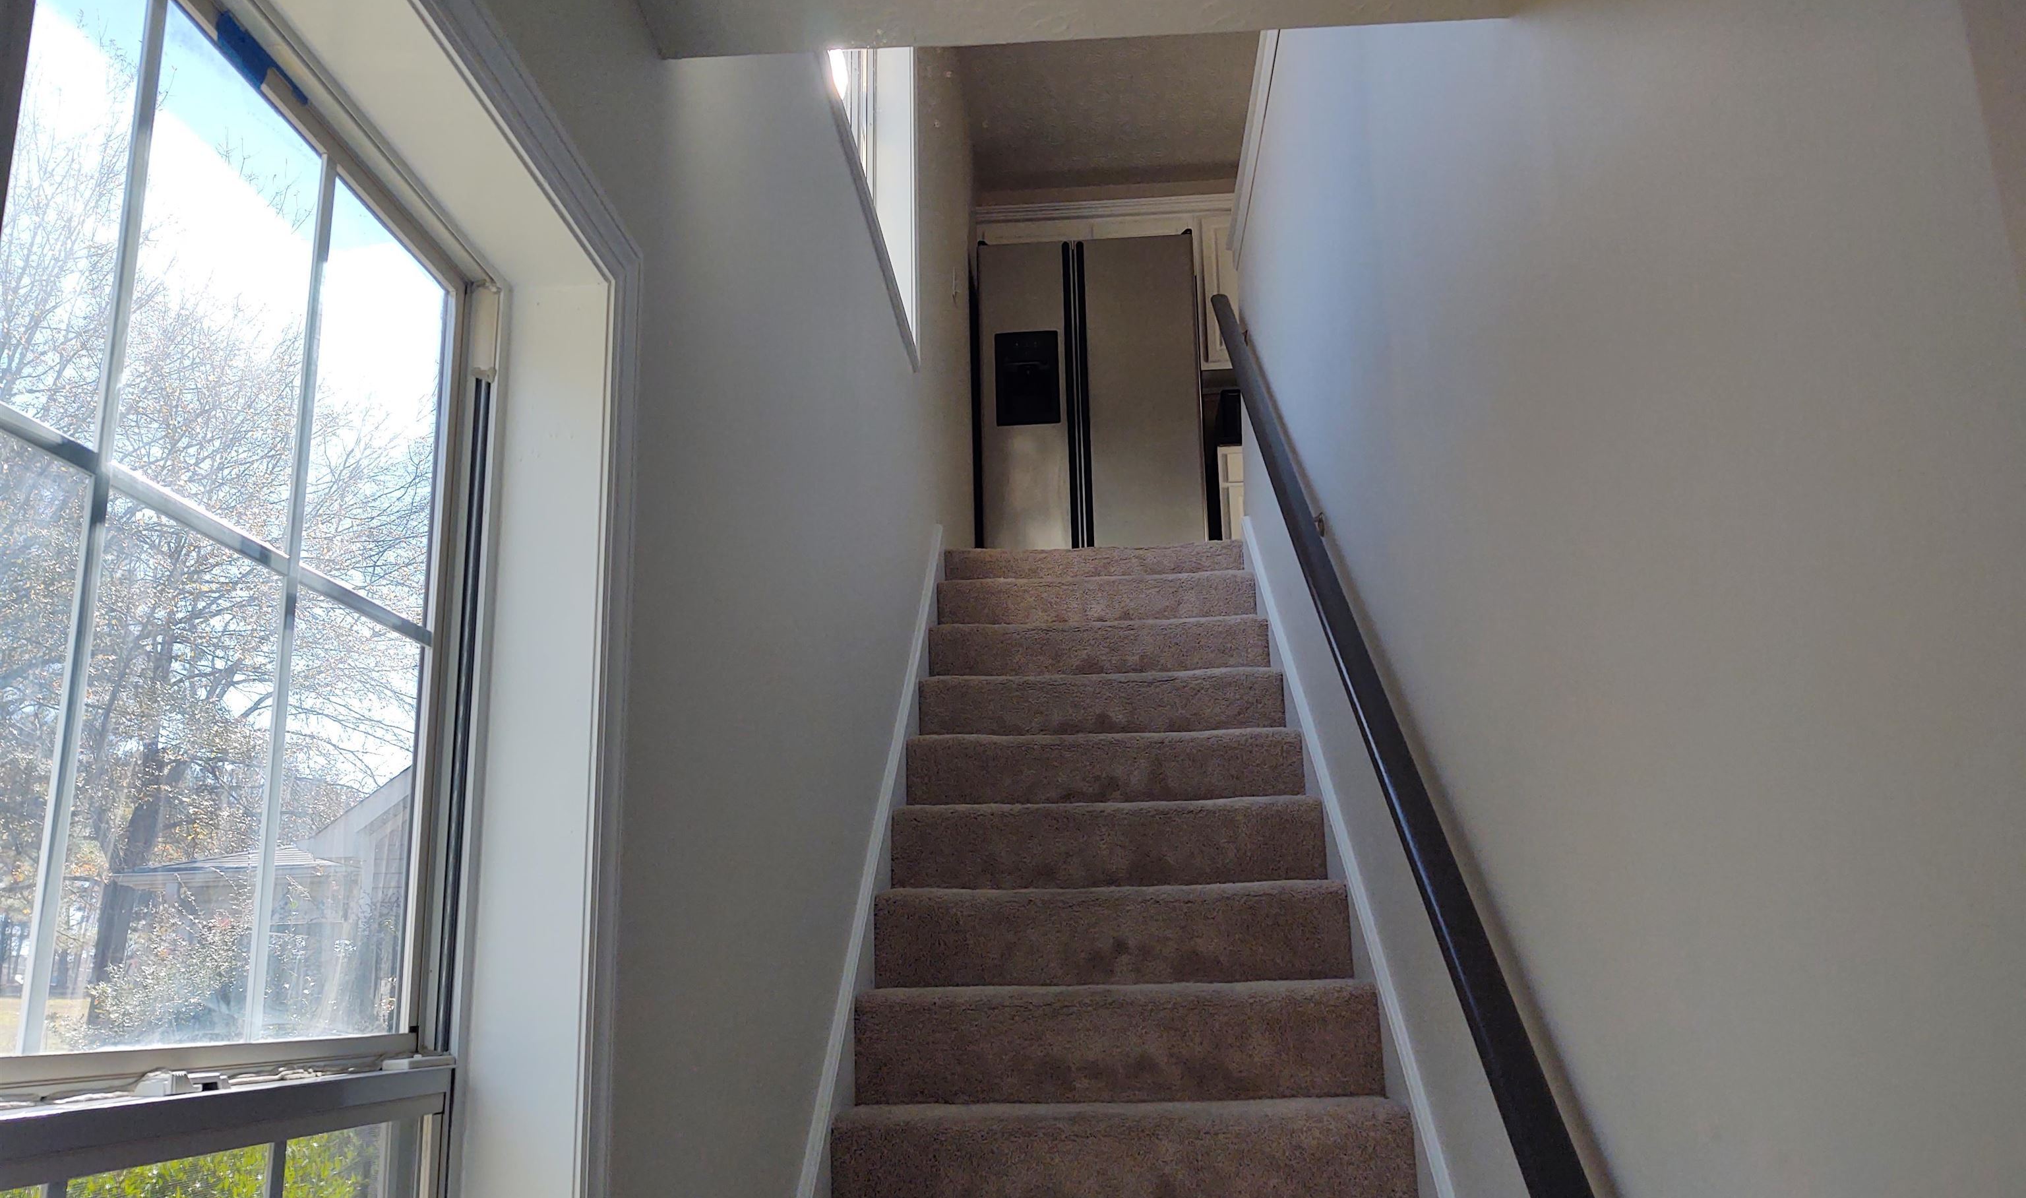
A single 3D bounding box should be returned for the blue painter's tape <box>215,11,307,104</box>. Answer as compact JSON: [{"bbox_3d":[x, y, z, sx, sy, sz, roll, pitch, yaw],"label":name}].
[{"bbox_3d":[-0.564,-0.396,1.188,0.008,0.032,0.124,-2,-14,3],"label":"blue painter's tape"}]

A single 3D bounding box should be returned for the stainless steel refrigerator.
[{"bbox_3d":[0.345,-0.584,6.895,0.911,1.775,0.810,-2,-14,3],"label":"stainless steel refrigerator"}]

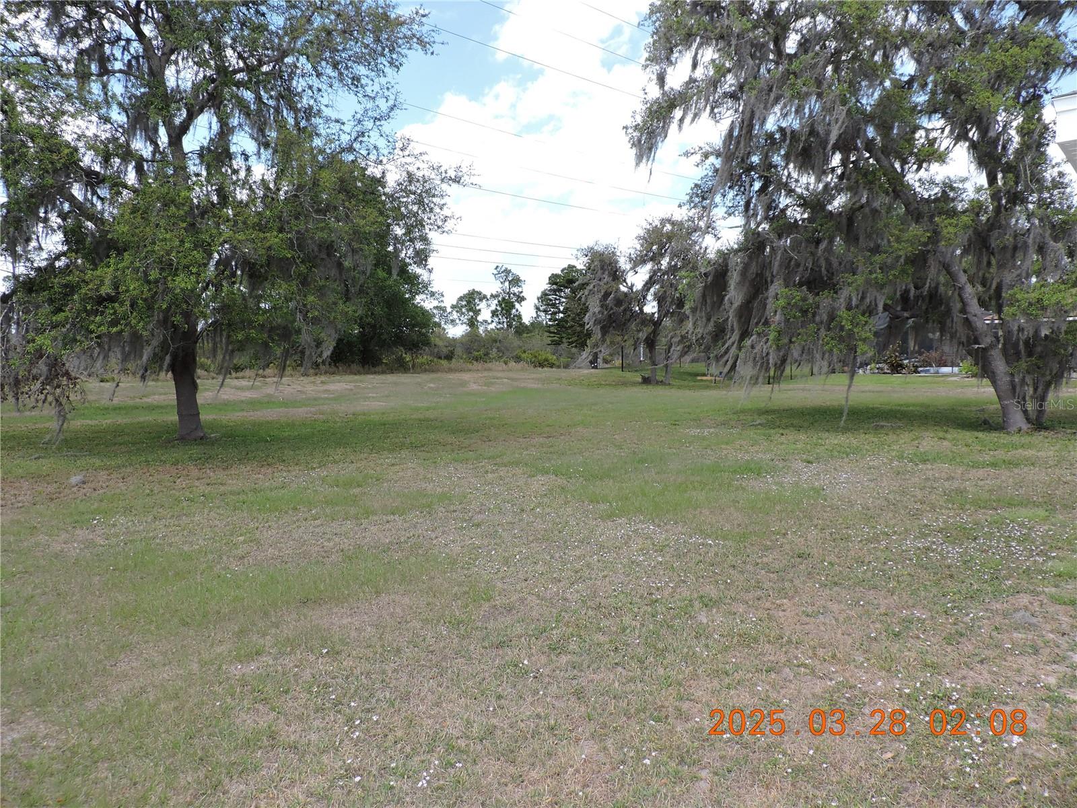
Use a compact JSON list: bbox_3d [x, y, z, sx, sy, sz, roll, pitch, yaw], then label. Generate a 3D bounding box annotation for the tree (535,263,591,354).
[{"bbox_3d":[1.887,-6.056,50.000,4.300,6.900,4.300,0,5,0],"label":"tree"}]

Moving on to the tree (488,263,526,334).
[{"bbox_3d":[-2.915,-8.591,69.000,3.600,8.800,3.600,0,5,0],"label":"tree"}]

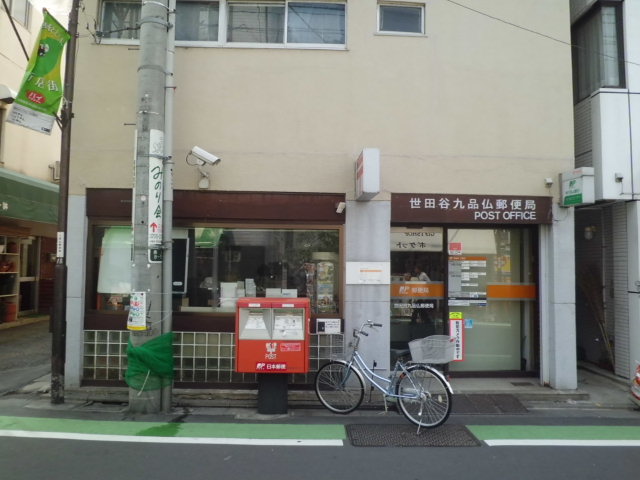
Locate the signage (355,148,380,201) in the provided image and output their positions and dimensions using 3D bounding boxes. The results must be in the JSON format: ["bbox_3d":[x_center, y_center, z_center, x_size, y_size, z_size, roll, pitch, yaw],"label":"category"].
[{"bbox_3d":[0.562,-0.763,5.684,0.186,0.470,0.588,1,-3,-1],"label":"signage"}]

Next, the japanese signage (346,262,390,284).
[{"bbox_3d":[0.607,0.419,6.017,0.549,0.274,0.020,1,-3,-1],"label":"japanese signage"}]

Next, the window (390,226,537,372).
[{"bbox_3d":[1.945,0.807,6.517,1.960,1.970,0.098,1,-3,-1],"label":"window"}]

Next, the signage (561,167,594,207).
[{"bbox_3d":[3.107,-0.632,5.811,0.142,0.412,0.451,1,-3,-1],"label":"signage"}]

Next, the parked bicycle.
[{"bbox_3d":[0.676,1.470,5.361,1.686,1.078,0.510,-1,-3,35],"label":"parked bicycle"}]

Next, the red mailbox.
[{"bbox_3d":[-0.540,1.116,5.645,0.804,0.813,0.441,1,-3,-1],"label":"red mailbox"}]

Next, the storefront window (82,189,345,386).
[{"bbox_3d":[-1.354,0.629,6.150,3.320,2.530,0.200,1,-2,-1],"label":"storefront window"}]

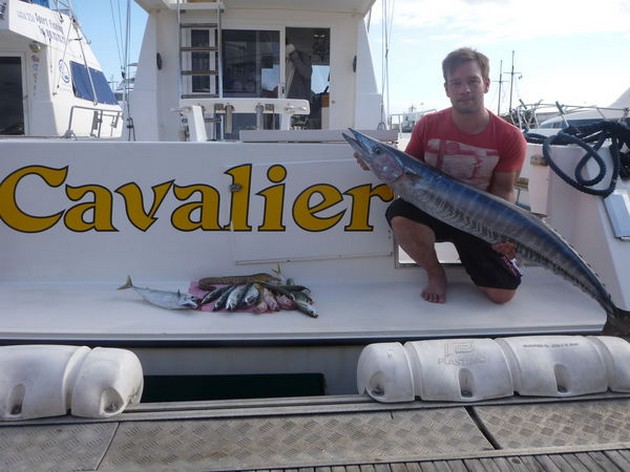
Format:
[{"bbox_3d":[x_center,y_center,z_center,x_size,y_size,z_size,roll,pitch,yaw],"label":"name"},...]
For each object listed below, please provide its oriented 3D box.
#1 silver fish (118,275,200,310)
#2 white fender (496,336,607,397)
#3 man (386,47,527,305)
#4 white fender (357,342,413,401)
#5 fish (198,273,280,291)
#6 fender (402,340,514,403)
[{"bbox_3d":[-0.684,0.246,2.208,0.360,0.100,0.070,11,-20,19],"label":"silver fish"},{"bbox_3d":[0.849,0.461,1.849,0.345,0.190,0.190,0,14,-4],"label":"white fender"},{"bbox_3d":[0.630,-0.267,2.363,0.620,1.070,0.580,3,14,11],"label":"man"},{"bbox_3d":[0.240,0.466,1.806,0.195,0.190,0.190,0,14,-4],"label":"white fender"},{"bbox_3d":[-0.358,0.209,2.418,0.385,0.085,0.110,-1,14,-8],"label":"fish"},{"bbox_3d":[0.505,0.464,1.825,0.345,0.190,0.190,0,14,-4],"label":"fender"}]

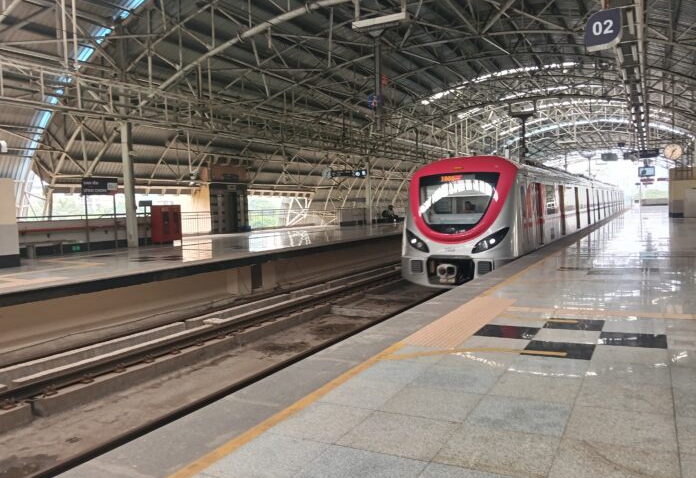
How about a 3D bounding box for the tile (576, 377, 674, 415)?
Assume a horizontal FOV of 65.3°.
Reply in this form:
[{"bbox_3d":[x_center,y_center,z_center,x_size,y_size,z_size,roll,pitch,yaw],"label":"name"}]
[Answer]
[{"bbox_3d":[1.974,1.144,3.879,0.600,0.020,0.600,-1,4,29],"label":"tile"}]

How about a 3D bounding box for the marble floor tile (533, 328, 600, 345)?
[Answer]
[{"bbox_3d":[2.321,1.029,5.741,0.600,0.020,0.600,-1,4,29],"label":"marble floor tile"}]

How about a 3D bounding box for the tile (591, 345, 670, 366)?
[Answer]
[{"bbox_3d":[2.555,1.064,4.926,0.600,0.020,0.600,-1,4,29],"label":"tile"}]

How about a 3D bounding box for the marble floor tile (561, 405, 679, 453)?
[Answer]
[{"bbox_3d":[1.684,1.184,3.356,0.600,0.020,0.600,-1,4,29],"label":"marble floor tile"}]

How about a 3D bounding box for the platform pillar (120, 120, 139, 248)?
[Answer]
[{"bbox_3d":[-9.661,-2.409,24.064,0.350,5.600,0.290,-1,4,29],"label":"platform pillar"}]

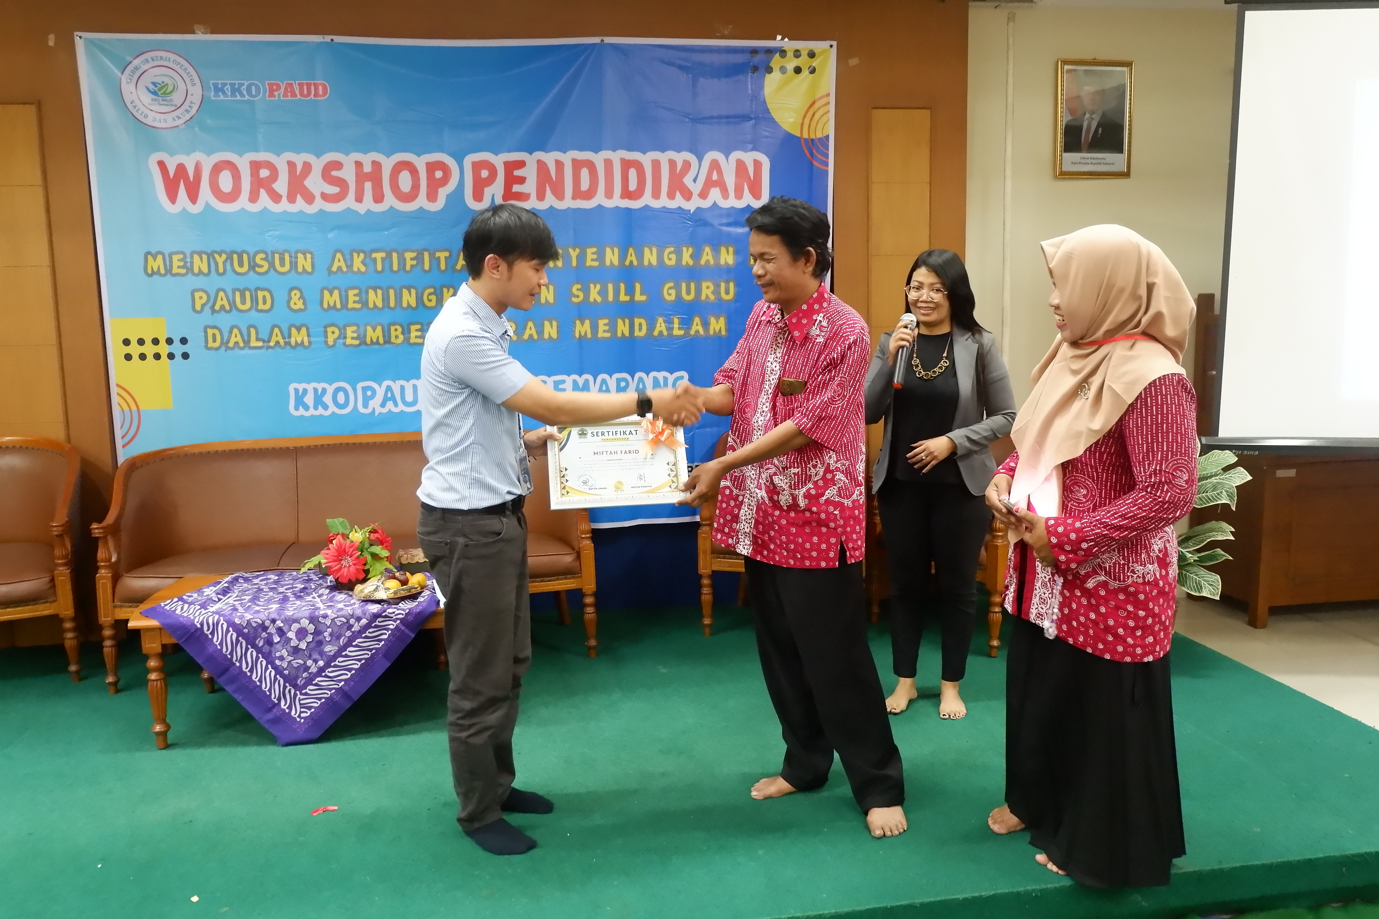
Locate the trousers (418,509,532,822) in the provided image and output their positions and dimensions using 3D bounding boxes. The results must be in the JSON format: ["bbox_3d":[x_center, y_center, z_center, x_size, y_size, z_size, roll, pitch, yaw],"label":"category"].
[{"bbox_3d":[-0.540,0.529,2.869,0.290,0.840,0.350,-1,8,2],"label":"trousers"}]

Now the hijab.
[{"bbox_3d":[0.997,-0.219,2.689,0.440,0.680,0.380,-2,8,-6],"label":"hijab"}]

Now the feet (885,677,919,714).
[{"bbox_3d":[0.737,0.782,3.775,0.095,0.095,0.220,5,10,35],"label":"feet"}]

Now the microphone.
[{"bbox_3d":[0.662,-0.336,3.428,0.052,0.250,0.052,7,-9,5],"label":"microphone"}]

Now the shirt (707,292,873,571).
[{"bbox_3d":[0.271,-0.071,2.848,0.480,0.730,0.340,7,11,44],"label":"shirt"}]

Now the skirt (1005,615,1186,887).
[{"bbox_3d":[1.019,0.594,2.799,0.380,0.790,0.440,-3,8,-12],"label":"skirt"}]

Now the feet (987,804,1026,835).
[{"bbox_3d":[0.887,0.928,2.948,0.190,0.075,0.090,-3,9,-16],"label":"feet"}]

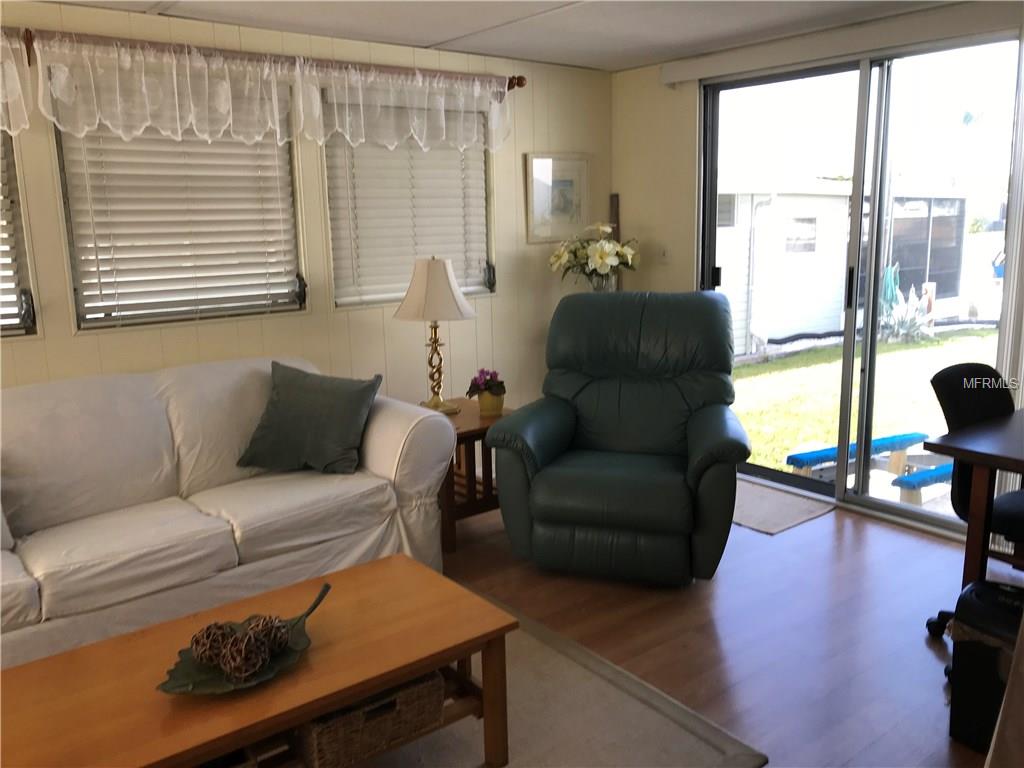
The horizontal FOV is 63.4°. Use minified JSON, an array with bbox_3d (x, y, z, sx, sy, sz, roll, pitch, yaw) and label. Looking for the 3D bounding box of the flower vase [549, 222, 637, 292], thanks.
[{"bbox_3d":[0.438,-0.571,4.394,0.460,0.560,0.420,0,11,6],"label":"flower vase"}]

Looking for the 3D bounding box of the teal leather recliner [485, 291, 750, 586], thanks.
[{"bbox_3d":[0.510,0.166,3.504,0.950,1.060,0.960,2,12,17],"label":"teal leather recliner"}]

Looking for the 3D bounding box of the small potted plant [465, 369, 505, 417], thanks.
[{"bbox_3d":[-0.107,0.034,3.555,0.170,0.195,0.165,-1,11,0],"label":"small potted plant"}]

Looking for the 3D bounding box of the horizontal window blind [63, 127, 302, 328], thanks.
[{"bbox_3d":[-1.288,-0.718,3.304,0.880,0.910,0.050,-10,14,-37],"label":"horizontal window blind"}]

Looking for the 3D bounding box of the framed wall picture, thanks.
[{"bbox_3d":[0.256,-0.993,4.422,0.435,0.465,0.030,-10,18,-37],"label":"framed wall picture"}]

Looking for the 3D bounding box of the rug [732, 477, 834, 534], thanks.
[{"bbox_3d":[1.098,0.567,4.113,0.522,0.012,0.800,-10,14,-37],"label":"rug"}]

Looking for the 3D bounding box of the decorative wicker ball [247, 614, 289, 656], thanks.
[{"bbox_3d":[-0.522,0.539,1.776,0.097,0.095,0.097,-1,11,0],"label":"decorative wicker ball"}]

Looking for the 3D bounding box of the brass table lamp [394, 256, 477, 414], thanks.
[{"bbox_3d":[-0.334,-0.221,3.632,0.360,0.668,0.360,-1,11,0],"label":"brass table lamp"}]

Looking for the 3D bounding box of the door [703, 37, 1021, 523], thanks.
[{"bbox_3d":[1.587,-0.423,3.829,0.120,2.040,1.780,-10,14,-37],"label":"door"}]

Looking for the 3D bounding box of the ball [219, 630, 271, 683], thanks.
[{"bbox_3d":[-0.578,0.590,1.793,0.117,0.117,0.117,-1,11,0],"label":"ball"}]

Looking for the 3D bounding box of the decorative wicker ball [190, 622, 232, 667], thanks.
[{"bbox_3d":[-0.672,0.584,1.857,0.107,0.107,0.107,-1,11,0],"label":"decorative wicker ball"}]

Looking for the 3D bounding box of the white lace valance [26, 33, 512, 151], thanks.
[{"bbox_3d":[-0.823,-1.177,3.473,2.065,0.360,0.080,-10,14,-37],"label":"white lace valance"}]

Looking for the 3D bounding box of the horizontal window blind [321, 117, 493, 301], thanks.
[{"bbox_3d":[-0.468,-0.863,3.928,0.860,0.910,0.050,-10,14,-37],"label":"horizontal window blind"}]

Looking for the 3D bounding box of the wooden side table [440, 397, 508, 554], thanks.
[{"bbox_3d":[-0.254,0.396,3.815,0.532,0.522,0.597,-10,14,-37],"label":"wooden side table"}]

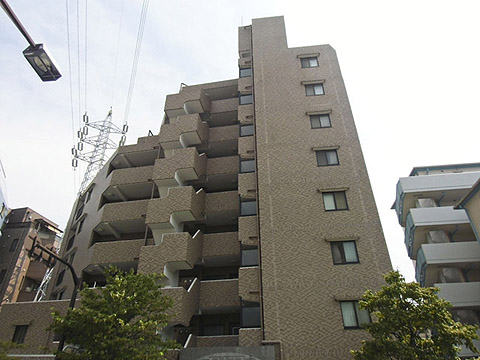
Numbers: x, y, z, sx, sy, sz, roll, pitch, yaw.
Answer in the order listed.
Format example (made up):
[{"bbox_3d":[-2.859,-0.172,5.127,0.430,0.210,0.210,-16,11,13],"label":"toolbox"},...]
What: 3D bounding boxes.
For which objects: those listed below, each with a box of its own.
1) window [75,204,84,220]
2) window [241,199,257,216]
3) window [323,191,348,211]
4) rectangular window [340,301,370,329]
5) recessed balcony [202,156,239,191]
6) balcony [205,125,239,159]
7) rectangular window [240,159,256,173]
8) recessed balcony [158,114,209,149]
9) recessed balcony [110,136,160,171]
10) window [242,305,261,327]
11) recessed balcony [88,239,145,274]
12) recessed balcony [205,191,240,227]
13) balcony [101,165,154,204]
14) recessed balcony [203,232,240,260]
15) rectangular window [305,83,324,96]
[{"bbox_3d":[-13.801,2.853,28.888,0.150,1.100,1.450,24,-40,-32],"label":"window"},{"bbox_3d":[0.463,1.542,18.573,0.930,1.040,0.150,-3,-33,5],"label":"window"},{"bbox_3d":[5.043,1.118,17.642,1.200,1.130,0.150,-3,-33,5],"label":"window"},{"bbox_3d":[5.128,5.931,14.627,1.197,1.121,0.150,-5,-33,7],"label":"rectangular window"},{"bbox_3d":[-1.074,-0.068,22.765,2.200,2.800,1.300,-5,-34,7],"label":"recessed balcony"},{"bbox_3d":[-1.077,-2.954,24.828,2.260,1.480,1.580,-5,-33,7],"label":"balcony"},{"bbox_3d":[0.496,-0.813,20.647,0.960,0.990,0.140,-3,-33,5],"label":"rectangular window"},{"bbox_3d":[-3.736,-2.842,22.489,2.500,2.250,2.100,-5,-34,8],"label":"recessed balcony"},{"bbox_3d":[-7.526,-1.728,25.442,3.200,2.850,1.500,-6,-34,8],"label":"recessed balcony"},{"bbox_3d":[0.533,6.370,15.559,0.920,1.040,0.150,-5,-33,7],"label":"window"},{"bbox_3d":[-7.723,4.904,21.428,3.550,1.460,1.550,-5,-33,7],"label":"recessed balcony"},{"bbox_3d":[-1.033,1.900,22.335,2.300,1.480,2.000,-3,-33,5],"label":"recessed balcony"},{"bbox_3d":[-7.967,0.221,25.039,3.950,1.440,1.950,-3,-33,5],"label":"balcony"},{"bbox_3d":[-1.040,4.119,20.095,2.230,1.420,1.380,-5,-33,7],"label":"recessed balcony"},{"bbox_3d":[5.099,-6.116,22.728,1.218,1.150,0.150,-3,-33,5],"label":"rectangular window"}]

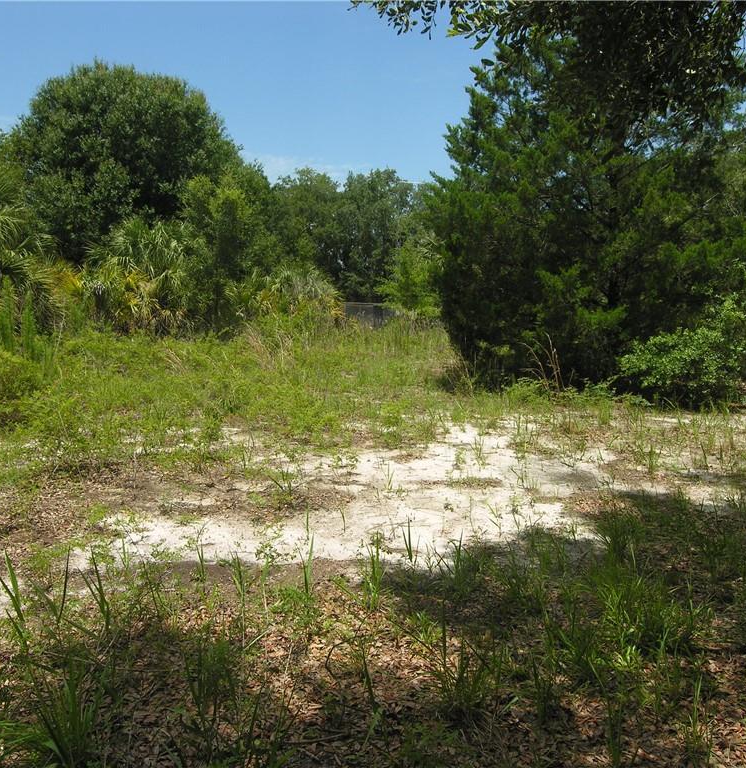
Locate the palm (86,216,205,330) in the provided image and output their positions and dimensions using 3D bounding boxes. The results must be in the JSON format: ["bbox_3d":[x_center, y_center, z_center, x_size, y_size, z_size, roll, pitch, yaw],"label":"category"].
[{"bbox_3d":[-6.819,-3.099,21.281,3.600,3.760,3.400,0,7,0],"label":"palm"}]

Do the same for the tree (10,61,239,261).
[{"bbox_3d":[-10.800,-7.950,31.000,9.600,11.800,8.800,0,7,0],"label":"tree"}]

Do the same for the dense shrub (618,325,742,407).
[{"bbox_3d":[4.681,-0.315,10.842,1.890,1.180,1.600,0,7,0],"label":"dense shrub"}]

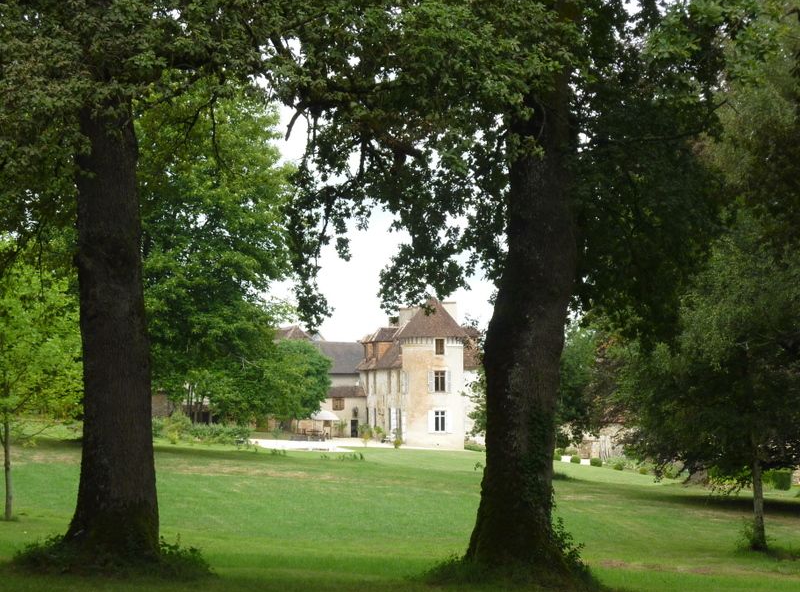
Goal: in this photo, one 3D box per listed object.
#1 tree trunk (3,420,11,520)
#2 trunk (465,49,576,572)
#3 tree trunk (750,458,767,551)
[{"bbox_3d":[-7.000,3.086,37.000,0.142,1.814,0.140,0,-3,0],"label":"tree trunk"},{"bbox_3d":[1.390,0.167,24.000,1.292,6.046,1.150,0,-3,0],"label":"trunk"},{"bbox_3d":[5.084,2.957,29.500,0.227,1.305,0.220,0,-3,0],"label":"tree trunk"}]

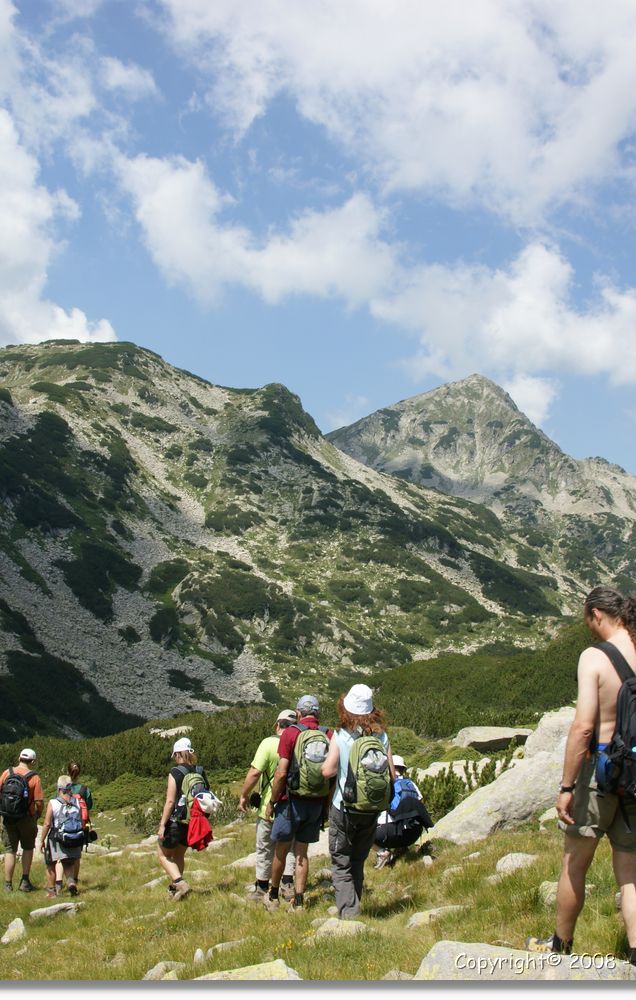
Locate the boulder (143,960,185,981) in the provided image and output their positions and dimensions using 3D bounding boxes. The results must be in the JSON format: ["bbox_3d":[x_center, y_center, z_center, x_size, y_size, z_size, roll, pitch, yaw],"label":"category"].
[{"bbox_3d":[-0.971,2.969,7.086,0.268,0.132,0.201,0,-3,-7],"label":"boulder"}]

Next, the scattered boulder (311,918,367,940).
[{"bbox_3d":[0.140,2.846,7.460,0.369,0.117,0.258,0,-3,1],"label":"scattered boulder"}]

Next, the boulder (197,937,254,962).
[{"bbox_3d":[-0.609,2.954,7.401,0.397,0.135,0.238,0,-3,-5],"label":"boulder"}]

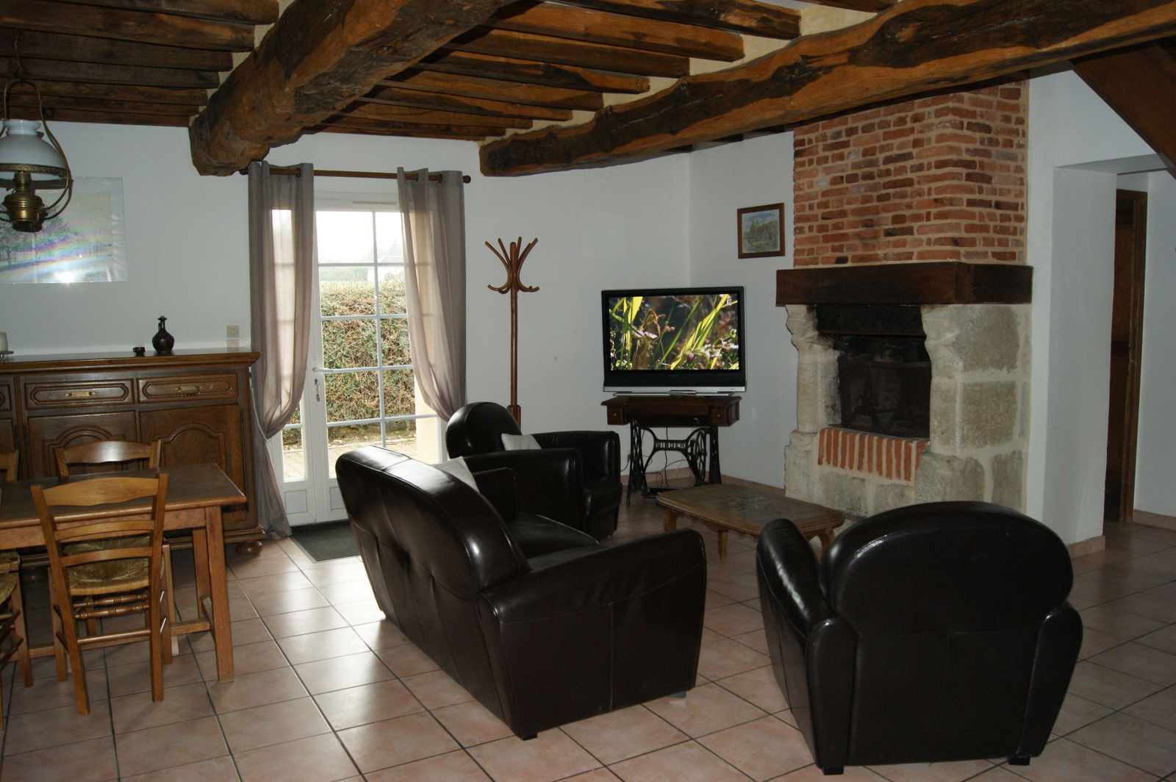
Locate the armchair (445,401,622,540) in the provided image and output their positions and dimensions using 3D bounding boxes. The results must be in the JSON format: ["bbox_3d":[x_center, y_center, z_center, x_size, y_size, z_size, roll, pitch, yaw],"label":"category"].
[{"bbox_3d":[-0.296,0.525,5.466,0.800,0.830,0.840,1,5,17],"label":"armchair"}]

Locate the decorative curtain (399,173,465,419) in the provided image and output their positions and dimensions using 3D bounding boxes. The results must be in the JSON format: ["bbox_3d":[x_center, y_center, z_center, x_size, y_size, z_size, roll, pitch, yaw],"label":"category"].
[{"bbox_3d":[-1.104,-0.346,6.348,0.493,2.465,0.129,-3,6,-30],"label":"decorative curtain"}]

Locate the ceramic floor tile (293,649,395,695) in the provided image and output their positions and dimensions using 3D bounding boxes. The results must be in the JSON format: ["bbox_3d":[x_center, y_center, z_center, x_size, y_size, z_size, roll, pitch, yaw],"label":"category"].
[{"bbox_3d":[-0.968,1.116,3.492,0.335,0.010,0.335,-3,6,-30],"label":"ceramic floor tile"}]

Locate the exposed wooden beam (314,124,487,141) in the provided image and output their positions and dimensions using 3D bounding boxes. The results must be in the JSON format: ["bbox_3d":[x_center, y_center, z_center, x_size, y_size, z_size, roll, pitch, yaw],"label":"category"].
[{"bbox_3d":[-1.254,-1.784,5.926,1.240,0.110,0.090,-4,6,-30],"label":"exposed wooden beam"}]

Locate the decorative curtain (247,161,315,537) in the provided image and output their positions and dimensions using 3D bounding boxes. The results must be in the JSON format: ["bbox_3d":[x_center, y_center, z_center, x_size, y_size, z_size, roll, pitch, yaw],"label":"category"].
[{"bbox_3d":[-1.977,-0.266,5.745,0.440,2.420,0.130,-4,5,-30],"label":"decorative curtain"}]

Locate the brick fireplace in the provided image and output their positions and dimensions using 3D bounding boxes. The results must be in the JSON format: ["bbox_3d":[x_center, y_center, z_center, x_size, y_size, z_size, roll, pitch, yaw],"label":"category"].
[{"bbox_3d":[1.776,-0.352,5.104,0.697,2.635,1.292,-3,6,-30],"label":"brick fireplace"}]

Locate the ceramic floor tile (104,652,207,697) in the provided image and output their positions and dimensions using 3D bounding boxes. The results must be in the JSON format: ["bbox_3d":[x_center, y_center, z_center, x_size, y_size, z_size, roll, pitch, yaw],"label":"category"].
[{"bbox_3d":[-1.692,1.115,3.449,0.333,0.010,0.333,-4,5,-30],"label":"ceramic floor tile"}]

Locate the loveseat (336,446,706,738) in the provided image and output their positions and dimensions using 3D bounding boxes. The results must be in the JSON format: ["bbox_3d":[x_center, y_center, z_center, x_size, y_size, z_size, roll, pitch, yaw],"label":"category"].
[{"bbox_3d":[-0.351,0.666,3.562,0.928,0.838,1.585,-4,6,-30],"label":"loveseat"}]

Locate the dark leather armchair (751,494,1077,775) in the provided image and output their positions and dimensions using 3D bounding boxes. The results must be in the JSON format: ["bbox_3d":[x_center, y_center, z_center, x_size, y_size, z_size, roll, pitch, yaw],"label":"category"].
[{"bbox_3d":[1.042,0.709,2.953,0.820,0.820,0.770,-1,5,0],"label":"dark leather armchair"}]

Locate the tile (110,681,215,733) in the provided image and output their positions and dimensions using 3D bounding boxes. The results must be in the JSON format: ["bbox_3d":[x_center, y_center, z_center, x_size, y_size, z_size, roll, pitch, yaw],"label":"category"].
[{"bbox_3d":[-1.501,1.117,3.104,0.330,0.010,0.330,-4,6,-30],"label":"tile"}]

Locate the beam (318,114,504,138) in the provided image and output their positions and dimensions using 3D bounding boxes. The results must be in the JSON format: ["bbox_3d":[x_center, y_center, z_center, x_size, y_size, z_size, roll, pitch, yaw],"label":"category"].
[{"bbox_3d":[-1.164,-1.805,5.815,1.360,0.153,0.136,-3,6,-30],"label":"beam"}]

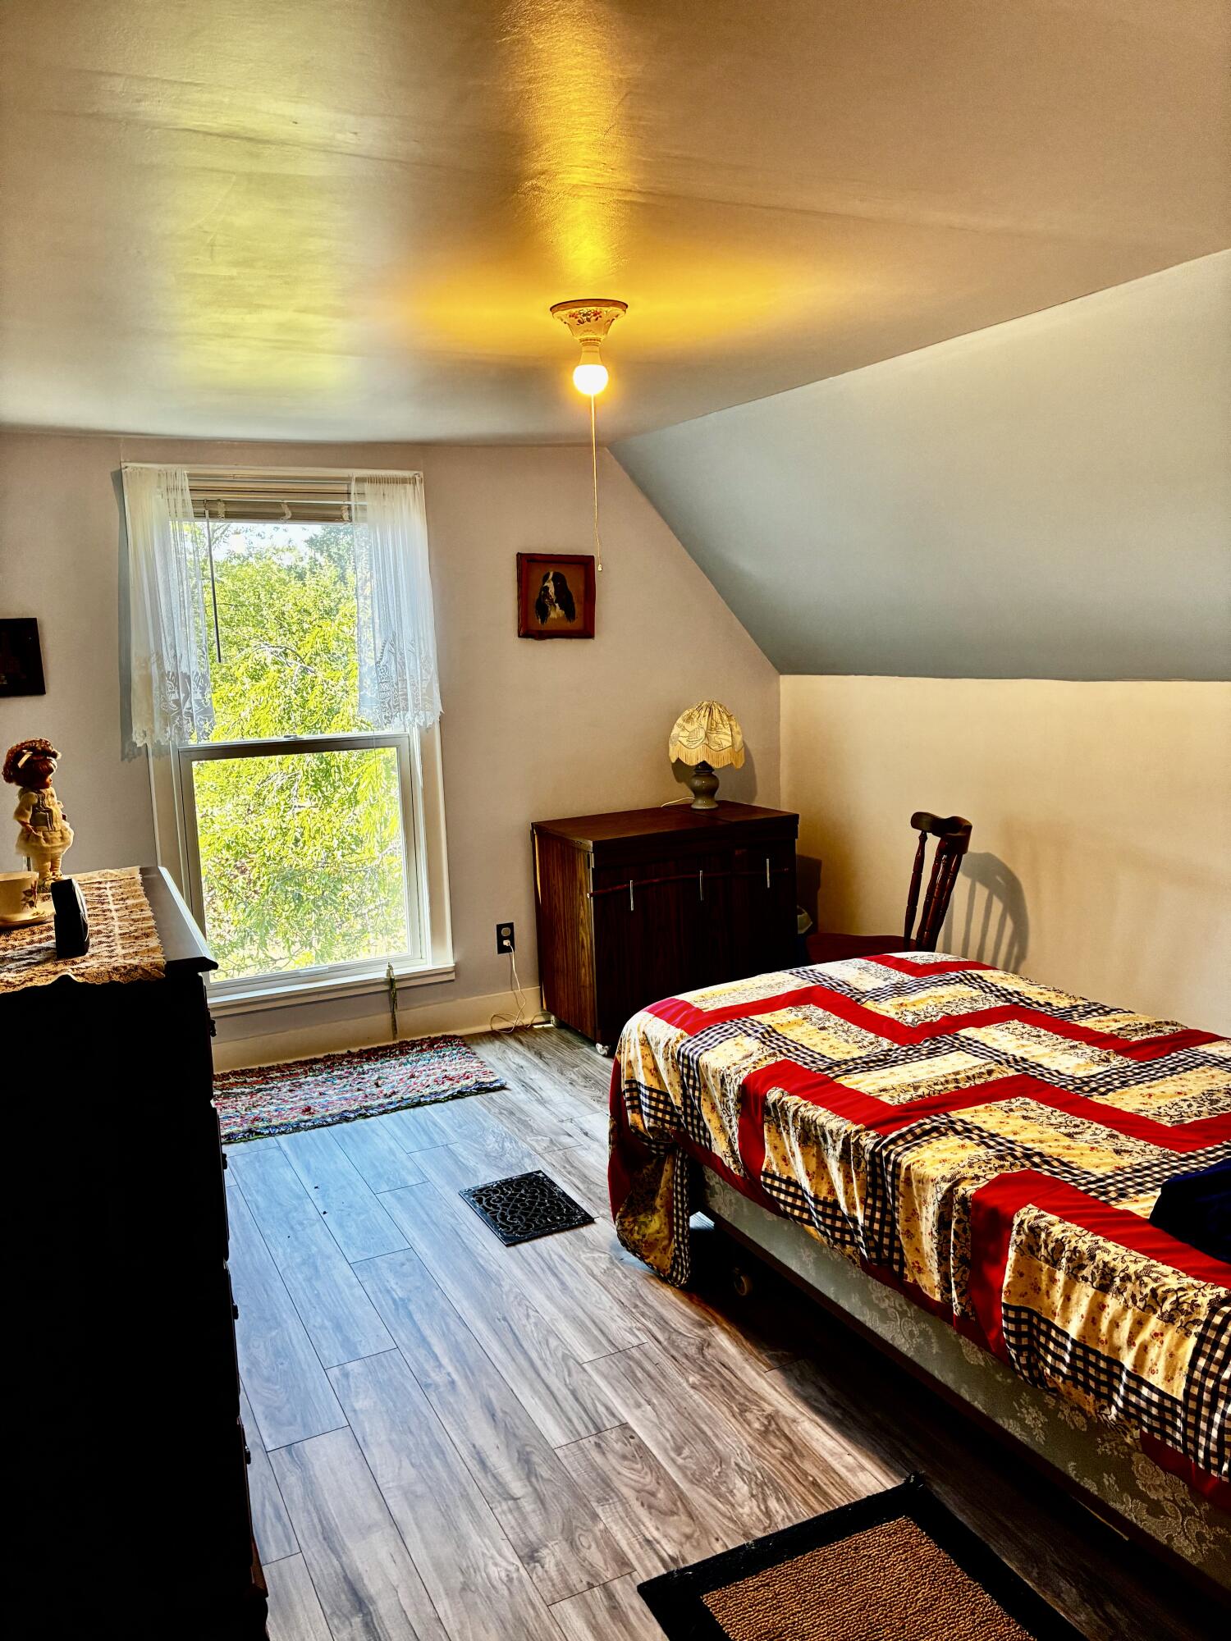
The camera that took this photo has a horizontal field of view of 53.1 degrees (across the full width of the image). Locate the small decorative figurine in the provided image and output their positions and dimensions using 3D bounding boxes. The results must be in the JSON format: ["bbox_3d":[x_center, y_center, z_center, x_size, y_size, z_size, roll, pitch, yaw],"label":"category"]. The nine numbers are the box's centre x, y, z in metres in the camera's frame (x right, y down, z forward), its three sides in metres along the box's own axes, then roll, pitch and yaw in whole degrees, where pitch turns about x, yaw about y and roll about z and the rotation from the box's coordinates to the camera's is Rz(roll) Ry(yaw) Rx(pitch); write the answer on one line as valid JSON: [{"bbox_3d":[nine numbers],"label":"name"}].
[{"bbox_3d":[-0.988,-0.011,2.114,0.112,0.261,0.110,-3,9,-9],"label":"small decorative figurine"}]

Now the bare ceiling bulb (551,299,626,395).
[{"bbox_3d":[-0.052,-0.987,2.591,0.160,0.176,0.160,-2,9,0],"label":"bare ceiling bulb"}]

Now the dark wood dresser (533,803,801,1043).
[{"bbox_3d":[0.202,0.376,4.632,0.866,0.770,0.471,-6,10,-28],"label":"dark wood dresser"}]

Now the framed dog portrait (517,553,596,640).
[{"bbox_3d":[-0.213,-0.834,4.600,0.312,0.312,0.025,-6,10,-25],"label":"framed dog portrait"}]

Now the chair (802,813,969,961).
[{"bbox_3d":[0.825,0.428,3.879,0.670,0.860,0.460,-4,9,-15],"label":"chair"}]

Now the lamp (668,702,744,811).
[{"bbox_3d":[0.354,-0.257,4.782,0.295,0.419,0.295,-2,9,0],"label":"lamp"}]

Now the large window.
[{"bbox_3d":[-1.077,-0.268,4.252,1.006,1.845,0.120,-6,10,-25],"label":"large window"}]

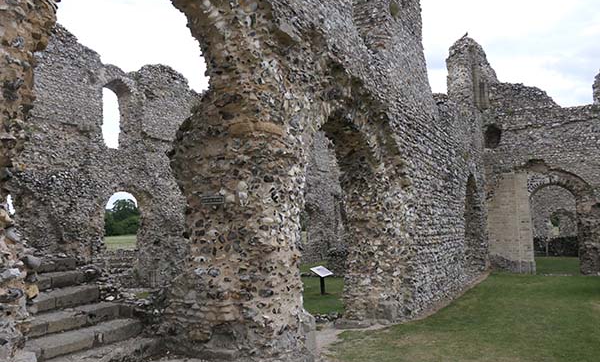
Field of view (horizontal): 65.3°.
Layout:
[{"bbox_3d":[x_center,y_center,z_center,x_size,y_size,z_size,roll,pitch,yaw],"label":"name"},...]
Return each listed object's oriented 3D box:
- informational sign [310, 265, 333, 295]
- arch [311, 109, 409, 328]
[{"bbox_3d":[0.580,2.482,11.733,0.360,0.690,0.680,-4,-6,26],"label":"informational sign"},{"bbox_3d":[0.505,0.690,7.454,1.250,3.500,3.500,-4,-7,29],"label":"arch"}]

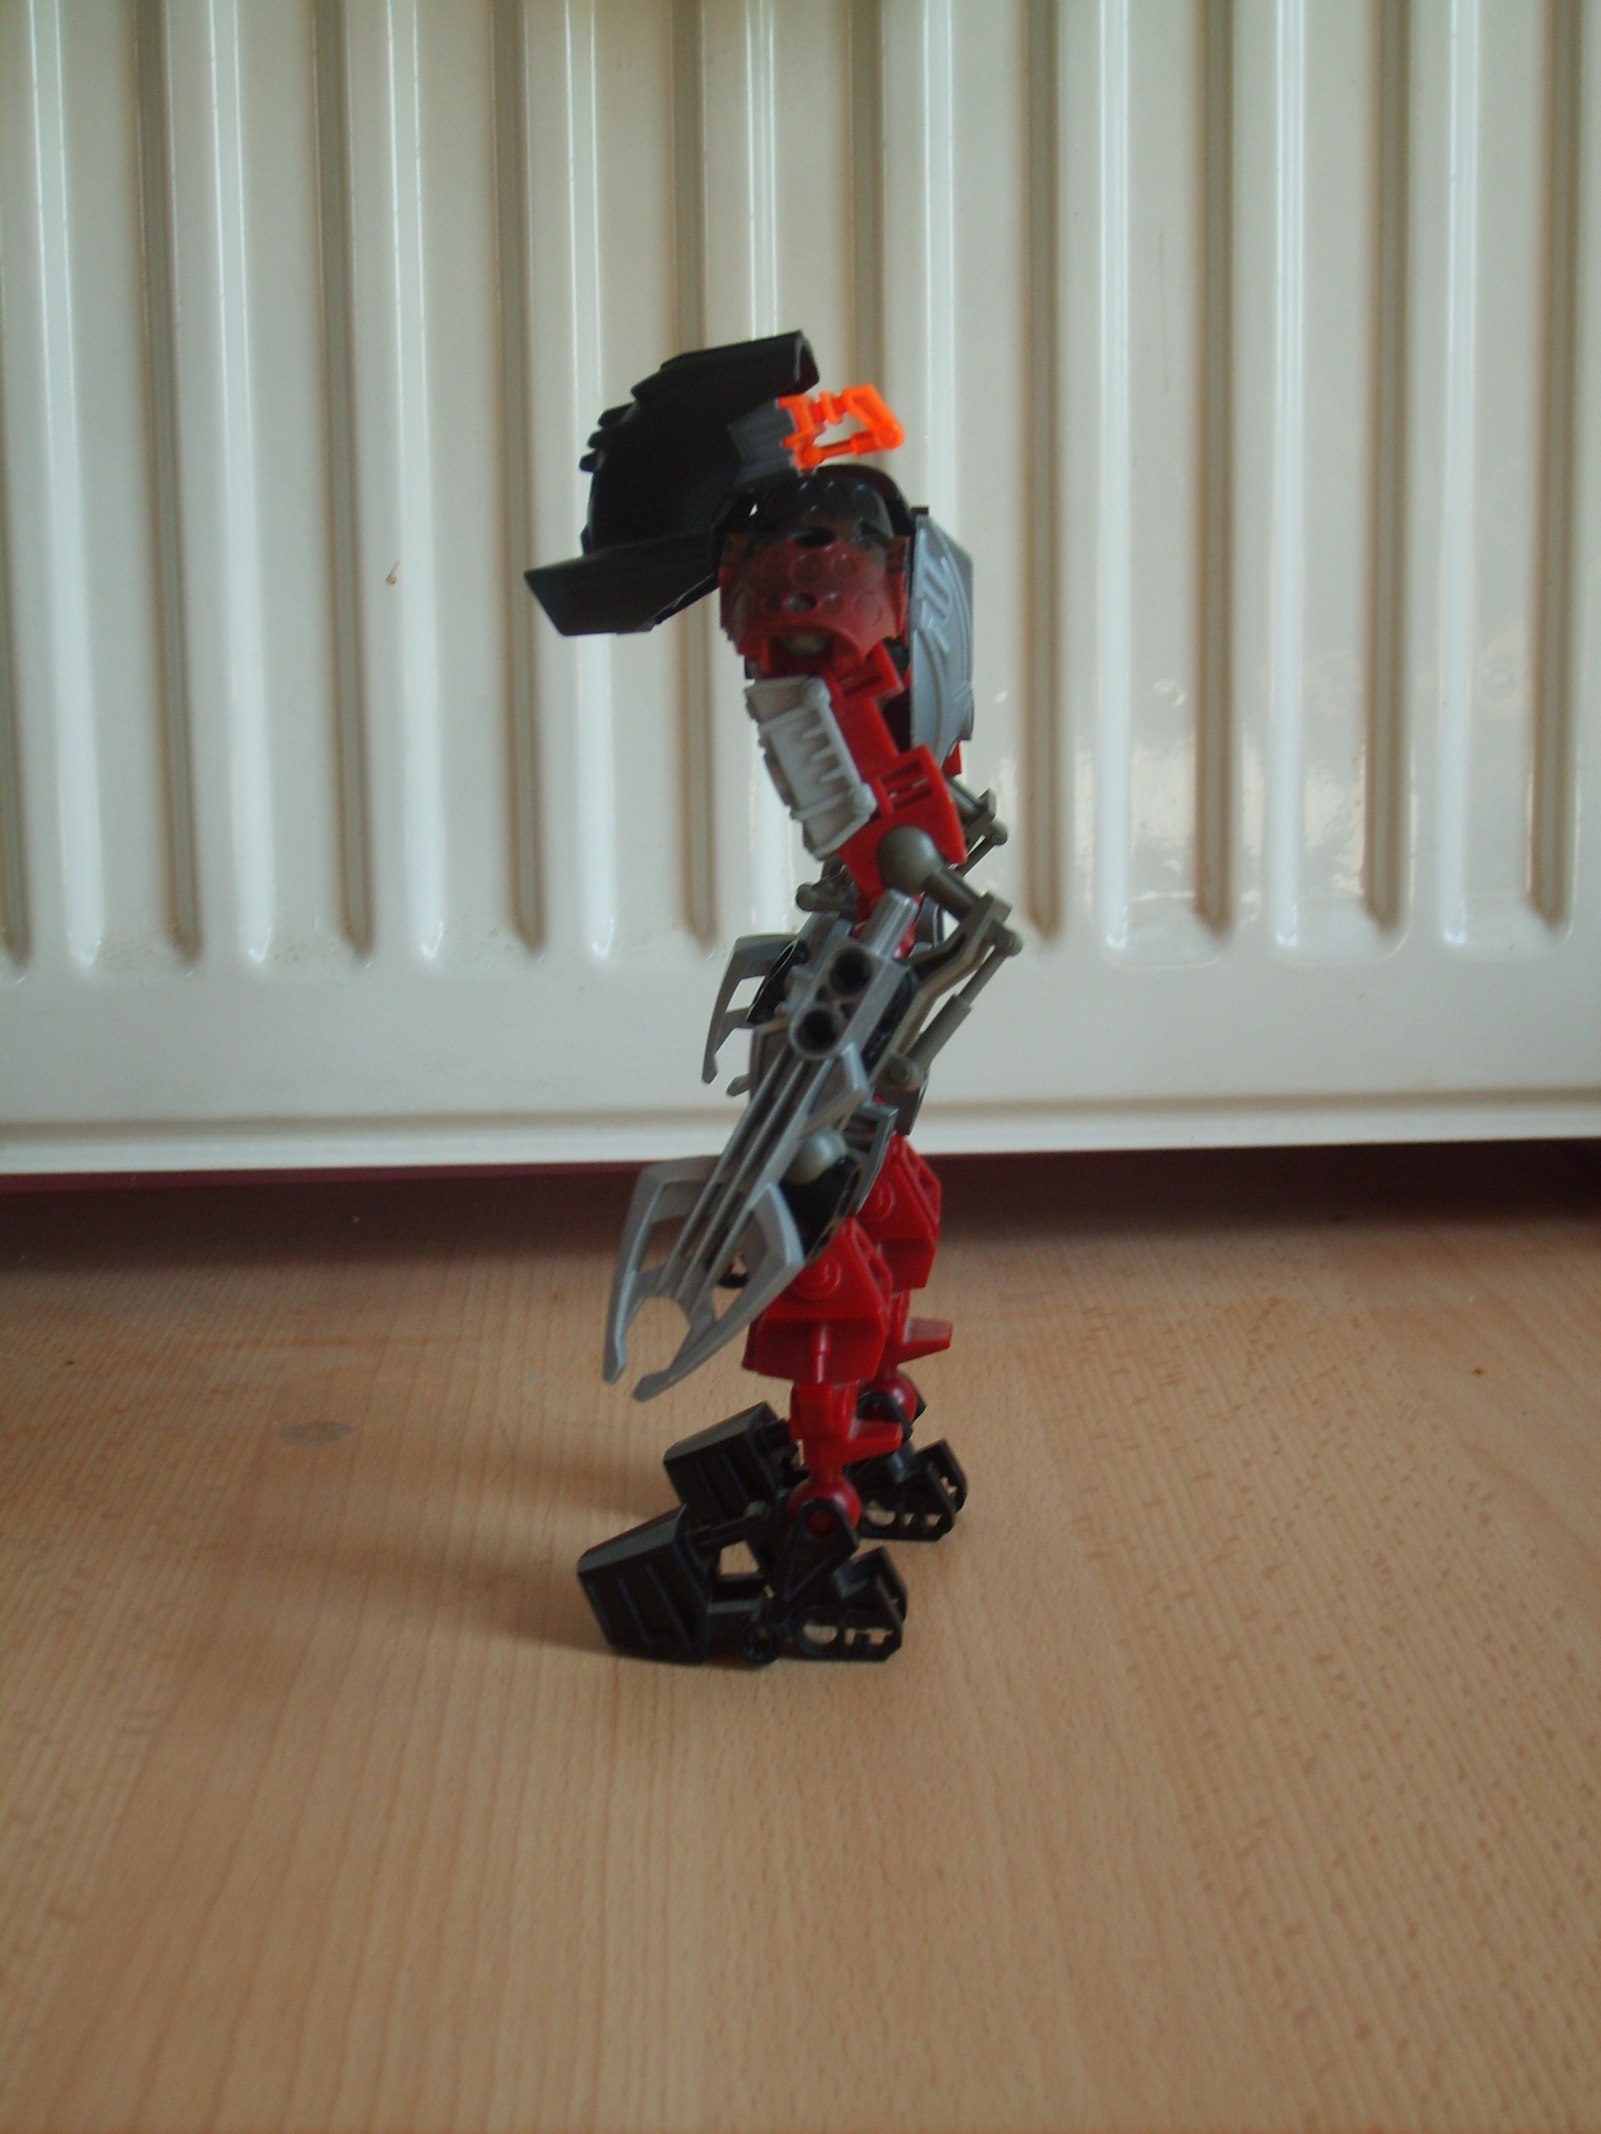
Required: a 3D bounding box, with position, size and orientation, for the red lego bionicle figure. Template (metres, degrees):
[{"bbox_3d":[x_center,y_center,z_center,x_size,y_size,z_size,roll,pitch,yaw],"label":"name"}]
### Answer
[{"bbox_3d":[-0.001,-0.013,0.453,0.068,0.178,0.102,2,12,11],"label":"red lego bionicle figure"}]

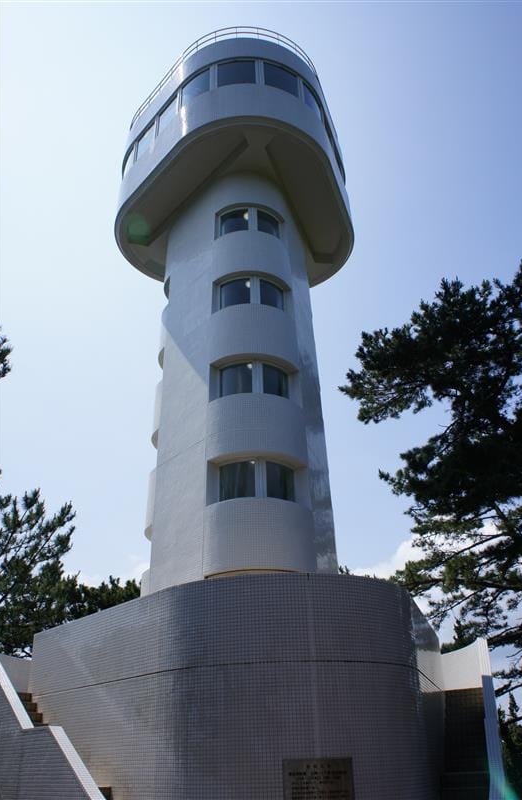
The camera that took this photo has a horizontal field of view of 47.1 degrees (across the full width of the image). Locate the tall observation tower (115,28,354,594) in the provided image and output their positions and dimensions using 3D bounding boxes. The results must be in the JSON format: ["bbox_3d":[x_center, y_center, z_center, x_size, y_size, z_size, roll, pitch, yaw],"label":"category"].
[{"bbox_3d":[-0.467,-1.726,16.067,7.410,16.130,7.110,4,-29,-10],"label":"tall observation tower"}]

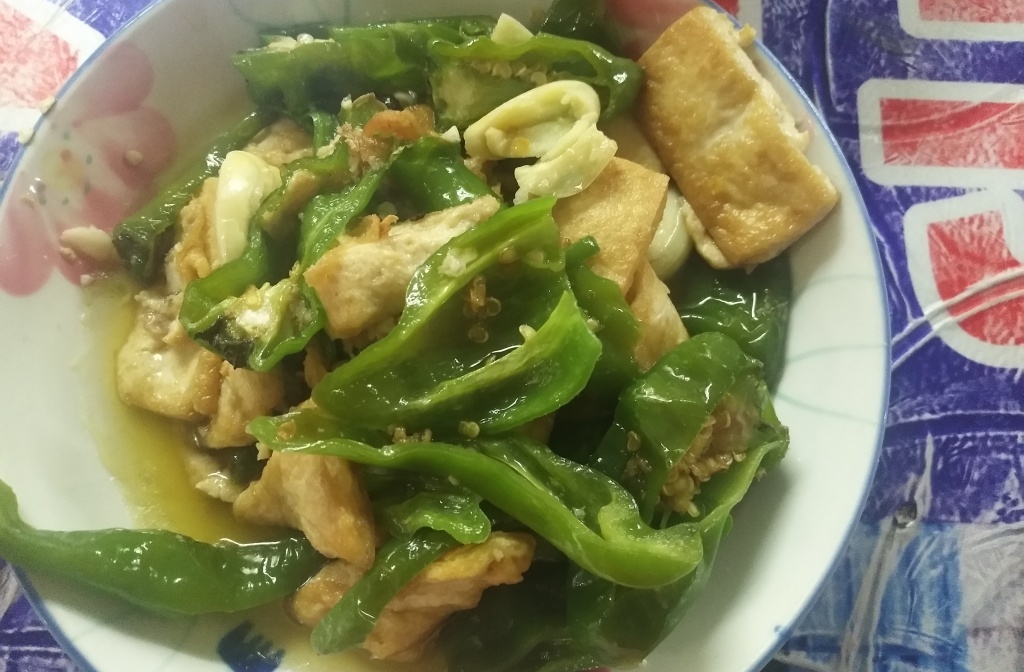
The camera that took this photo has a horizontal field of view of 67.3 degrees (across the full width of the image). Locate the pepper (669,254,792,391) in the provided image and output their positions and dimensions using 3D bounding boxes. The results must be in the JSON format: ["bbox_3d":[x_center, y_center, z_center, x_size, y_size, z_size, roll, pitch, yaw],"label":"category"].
[{"bbox_3d":[0.065,-0.005,0.236,0.040,0.020,0.046,-7,77,-2],"label":"pepper"}]

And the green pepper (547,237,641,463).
[{"bbox_3d":[0.023,0.003,0.230,0.029,0.023,0.065,-4,77,-1],"label":"green pepper"}]

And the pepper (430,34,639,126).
[{"bbox_3d":[0.007,-0.079,0.239,0.065,0.026,0.027,5,77,1],"label":"pepper"}]

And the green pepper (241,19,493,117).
[{"bbox_3d":[-0.048,-0.087,0.248,0.081,0.024,0.027,-4,77,-1],"label":"green pepper"}]

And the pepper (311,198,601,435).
[{"bbox_3d":[-0.012,-0.003,0.216,0.080,0.030,0.045,-31,79,-7],"label":"pepper"}]

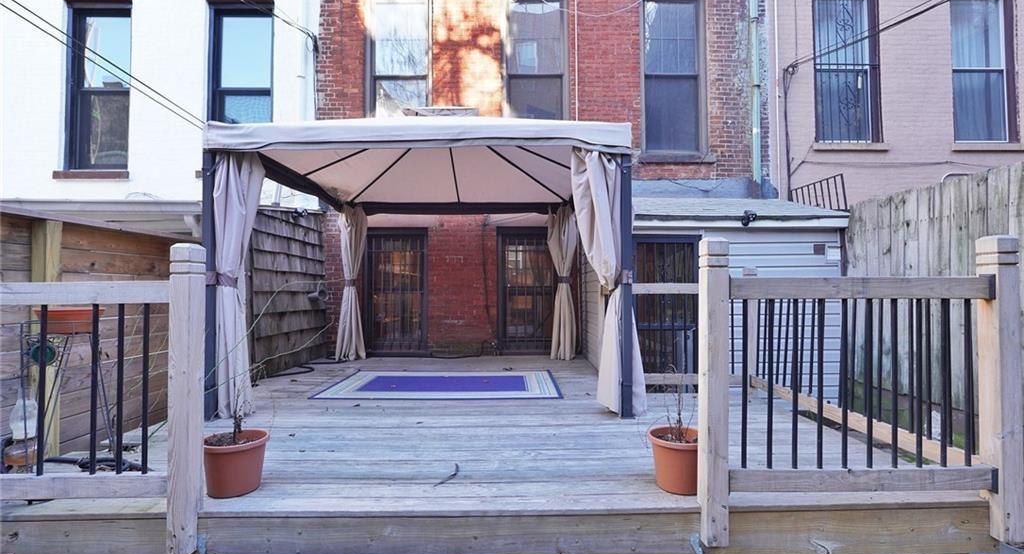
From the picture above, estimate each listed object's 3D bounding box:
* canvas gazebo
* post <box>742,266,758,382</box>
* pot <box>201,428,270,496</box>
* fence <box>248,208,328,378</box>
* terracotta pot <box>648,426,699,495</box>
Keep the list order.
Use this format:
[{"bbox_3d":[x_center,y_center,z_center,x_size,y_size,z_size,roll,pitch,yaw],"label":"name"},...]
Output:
[{"bbox_3d":[-0.650,-0.268,4.580,3.050,2.620,2.800,0,-1,-1],"label":"canvas gazebo"},{"bbox_3d":[2.087,0.469,3.980,0.090,1.100,0.090,0,-1,-1],"label":"post"},{"bbox_3d":[-1.316,0.880,2.160,0.283,0.243,0.283,0,-1,-1],"label":"pot"},{"bbox_3d":[-2.560,0.109,5.290,0.100,1.920,1.850,0,-1,-1],"label":"fence"},{"bbox_3d":[0.800,0.868,2.165,0.283,0.243,0.283,0,-1,0],"label":"terracotta pot"}]

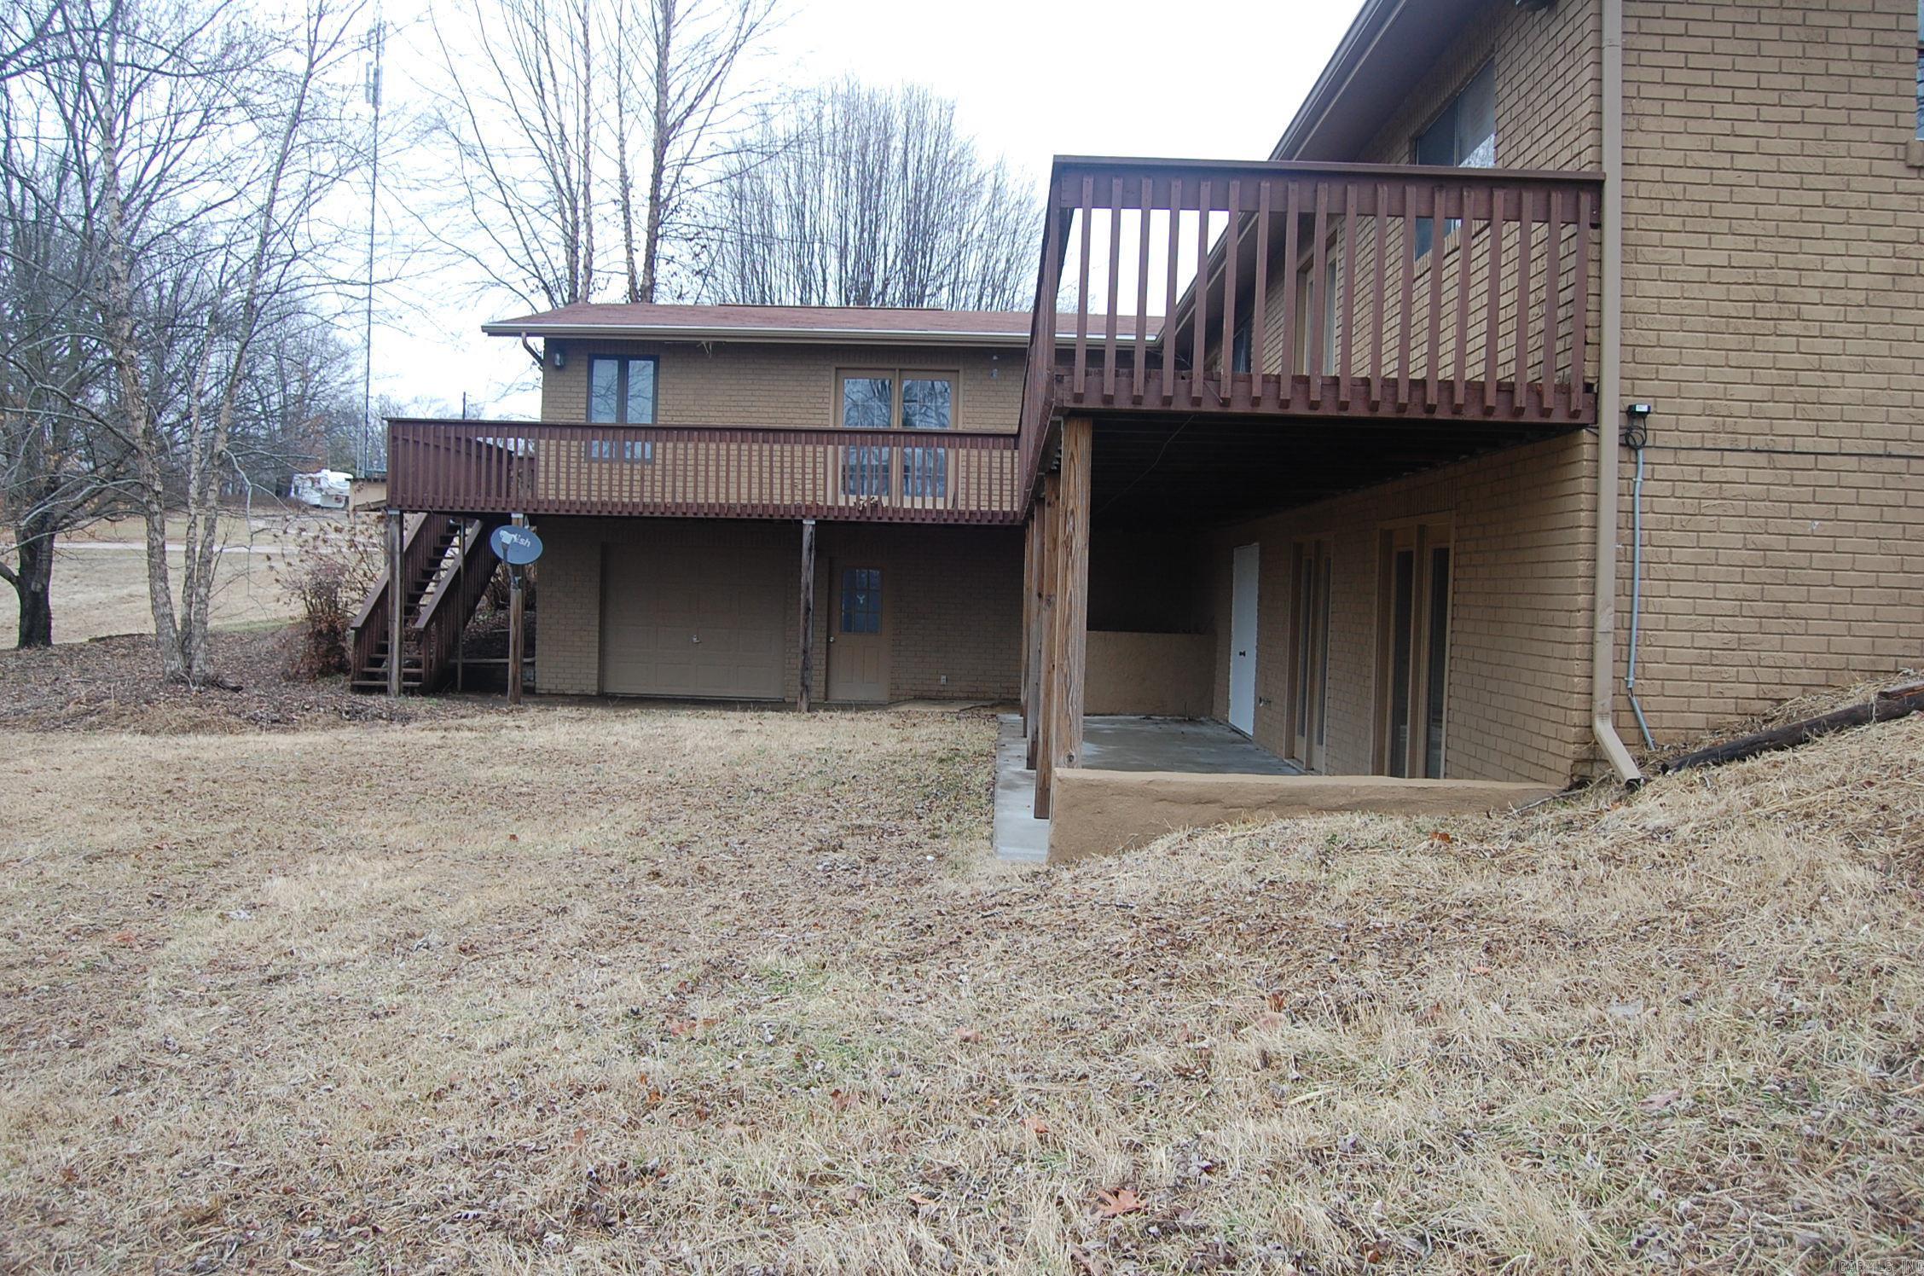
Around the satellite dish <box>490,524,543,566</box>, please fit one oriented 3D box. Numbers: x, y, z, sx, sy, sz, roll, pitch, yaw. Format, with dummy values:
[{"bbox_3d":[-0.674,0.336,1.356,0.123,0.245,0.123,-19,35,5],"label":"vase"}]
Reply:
[{"bbox_3d":[-5.651,-1.184,18.300,0.640,0.540,0.400,2,2,16],"label":"satellite dish"}]

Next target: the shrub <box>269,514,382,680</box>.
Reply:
[{"bbox_3d":[-9.036,-0.578,20.500,1.450,2.300,1.450,2,2,2],"label":"shrub"}]

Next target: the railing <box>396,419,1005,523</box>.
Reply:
[{"bbox_3d":[-3.344,-2.158,18.800,8.300,1.170,0.150,2,2,2],"label":"railing"}]

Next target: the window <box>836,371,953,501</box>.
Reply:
[{"bbox_3d":[-0.930,-2.888,20.500,1.720,1.930,0.120,2,2,2],"label":"window"}]

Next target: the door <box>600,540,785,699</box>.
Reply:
[{"bbox_3d":[-3.866,-0.259,20.700,2.640,2.200,0.100,2,2,2],"label":"door"}]

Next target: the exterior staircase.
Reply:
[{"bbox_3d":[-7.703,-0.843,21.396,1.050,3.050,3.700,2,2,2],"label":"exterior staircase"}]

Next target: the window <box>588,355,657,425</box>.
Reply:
[{"bbox_3d":[-4.847,-3.275,20.650,1.010,1.530,0.120,2,2,2],"label":"window"}]

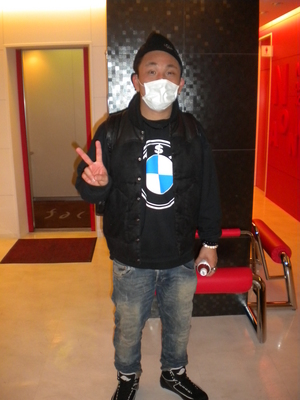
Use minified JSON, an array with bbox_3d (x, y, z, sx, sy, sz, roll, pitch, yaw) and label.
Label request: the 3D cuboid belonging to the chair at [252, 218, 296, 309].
[{"bbox_3d":[0.858,0.381,3.250,0.366,0.648,0.871,-1,13,-2],"label":"chair"}]

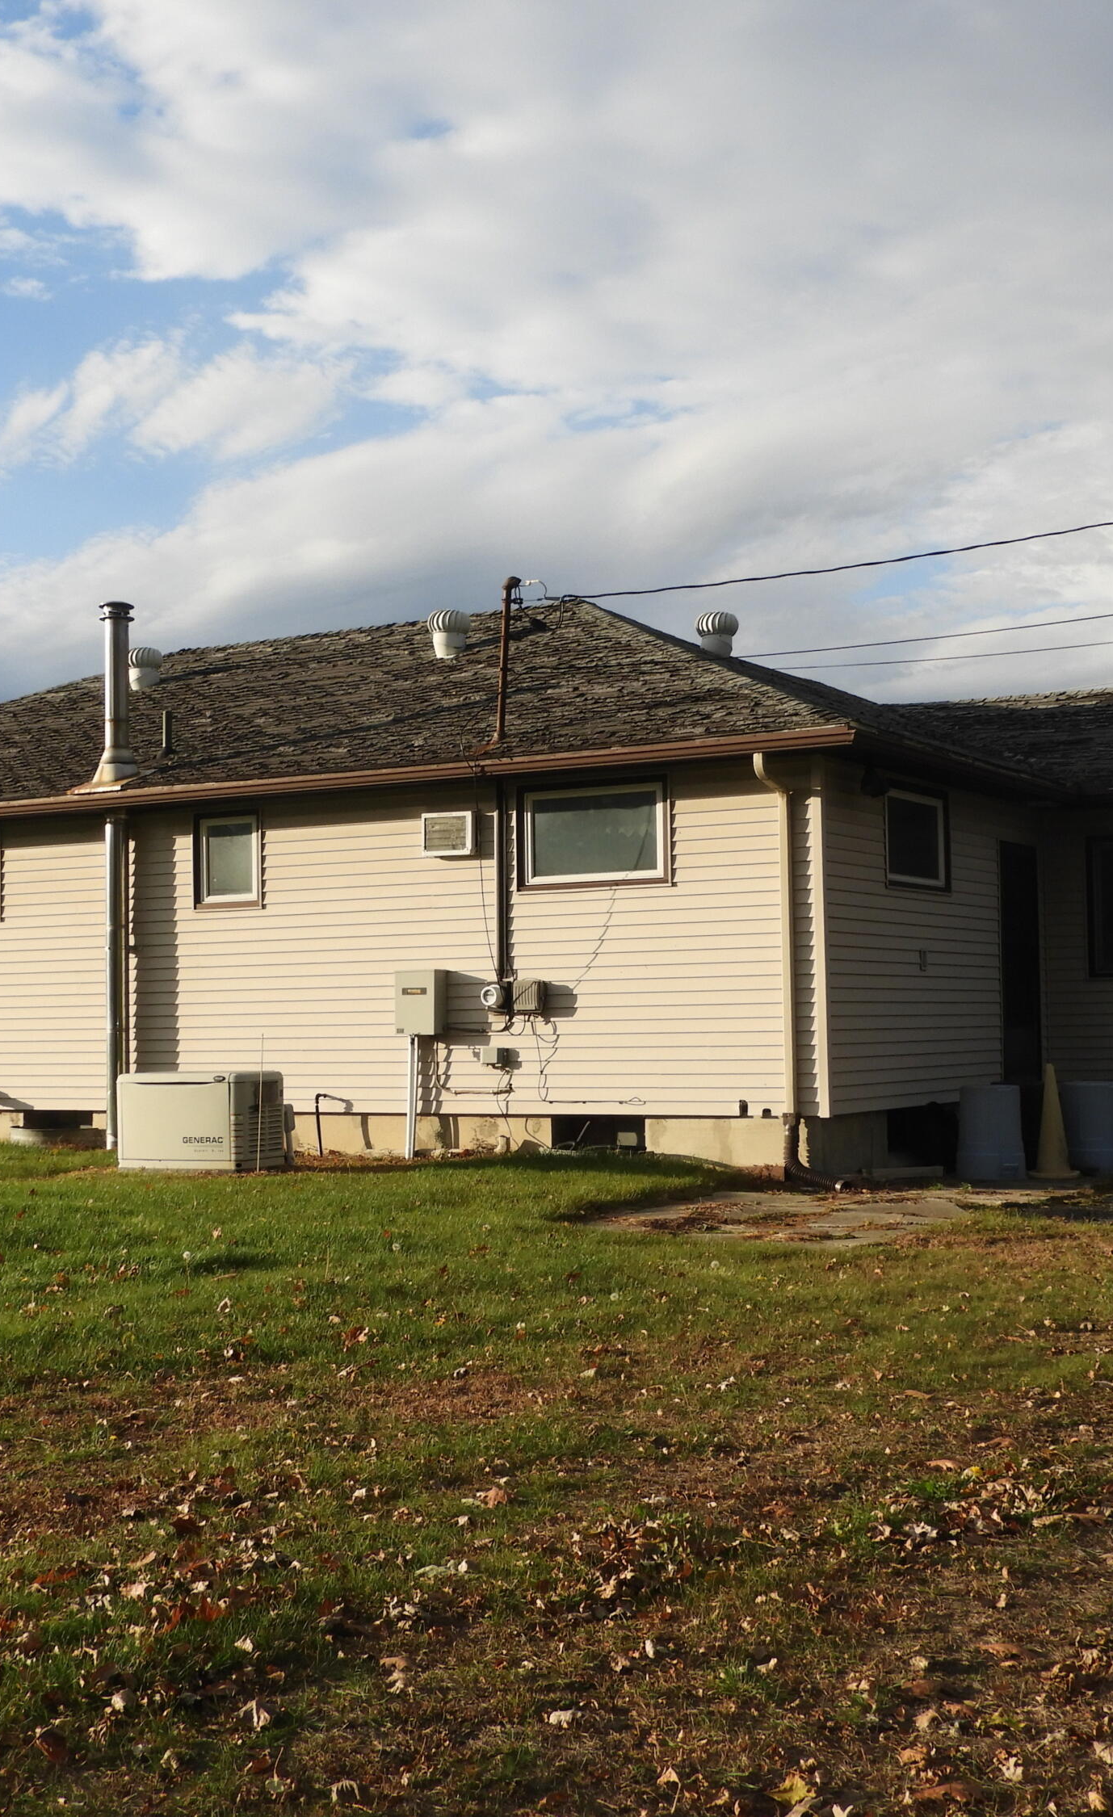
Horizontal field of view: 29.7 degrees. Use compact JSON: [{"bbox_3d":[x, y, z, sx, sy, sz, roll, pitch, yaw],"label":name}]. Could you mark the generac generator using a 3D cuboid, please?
[{"bbox_3d":[-2.894,1.742,17.137,1.220,0.760,0.640,-3,-4,30],"label":"generac generator"}]

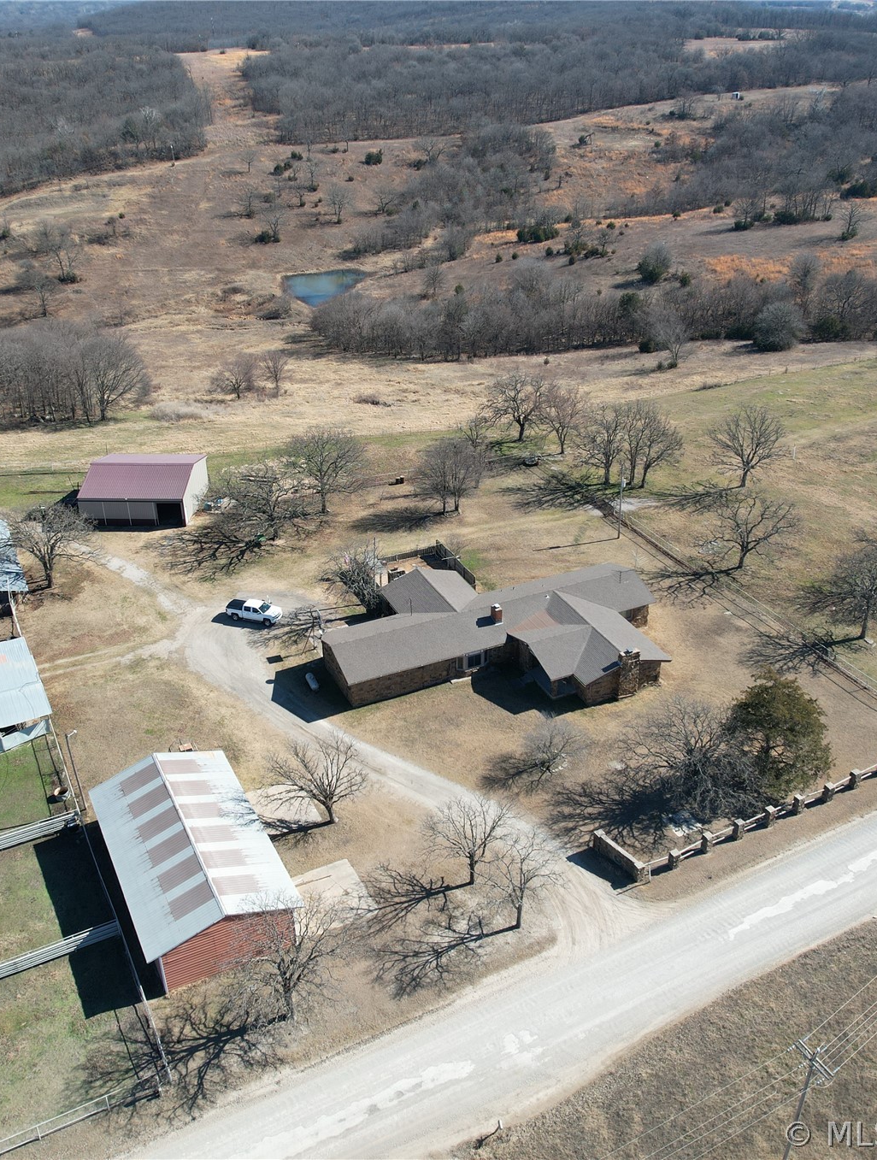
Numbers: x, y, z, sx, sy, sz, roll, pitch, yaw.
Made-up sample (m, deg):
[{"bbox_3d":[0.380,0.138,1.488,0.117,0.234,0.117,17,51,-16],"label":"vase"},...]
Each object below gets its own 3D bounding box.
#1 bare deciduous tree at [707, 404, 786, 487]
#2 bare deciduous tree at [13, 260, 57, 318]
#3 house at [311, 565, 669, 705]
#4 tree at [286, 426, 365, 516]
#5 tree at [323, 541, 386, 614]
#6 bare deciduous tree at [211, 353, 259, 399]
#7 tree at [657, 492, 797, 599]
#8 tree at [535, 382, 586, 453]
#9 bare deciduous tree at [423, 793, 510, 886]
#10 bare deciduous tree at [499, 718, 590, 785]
[{"bbox_3d":[39.966,-17.007,137.896,9.800,11.000,9.800,0,30,0],"label":"bare deciduous tree"},{"bbox_3d":[-86.692,-62.644,228.898,9.000,11.800,9.000,0,30,0],"label":"bare deciduous tree"},{"bbox_3d":[5.954,5.017,102.985,33.070,5.350,22.970,-13,33,-21],"label":"house"},{"bbox_3d":[-13.790,-13.110,129.990,10.100,10.820,9.790,-4,30,-6],"label":"tree"},{"bbox_3d":[-8.548,-0.228,109.137,6.380,7.970,6.060,0,31,0],"label":"tree"},{"bbox_3d":[-33.257,-33.202,173.908,7.640,7.640,7.640,-6,30,-10],"label":"bare deciduous tree"},{"bbox_3d":[33.940,-5.120,117.370,10.910,8.790,10.590,9,31,16],"label":"tree"},{"bbox_3d":[16.810,-21.810,146.030,6.880,9.770,6.680,3,30,6],"label":"tree"},{"bbox_3d":[2.080,18.810,76.100,6.100,8.220,5.910,1,30,2],"label":"bare deciduous tree"},{"bbox_3d":[9.440,14.202,89.084,6.460,4.490,6.460,3,30,7],"label":"bare deciduous tree"}]

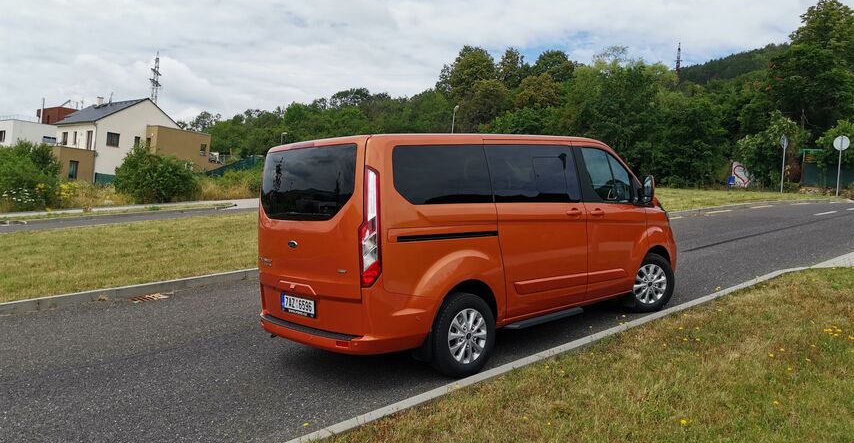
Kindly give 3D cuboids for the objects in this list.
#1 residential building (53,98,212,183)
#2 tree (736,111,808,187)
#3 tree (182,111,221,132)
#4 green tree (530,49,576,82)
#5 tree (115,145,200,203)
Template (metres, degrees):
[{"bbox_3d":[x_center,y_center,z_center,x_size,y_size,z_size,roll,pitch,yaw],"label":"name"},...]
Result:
[{"bbox_3d":[-30.920,-8.002,64.982,10.700,8.900,13.600,5,1,39],"label":"residential building"},{"bbox_3d":[21.540,-4.489,40.000,4.354,4.738,4.300,4,1,28],"label":"tree"},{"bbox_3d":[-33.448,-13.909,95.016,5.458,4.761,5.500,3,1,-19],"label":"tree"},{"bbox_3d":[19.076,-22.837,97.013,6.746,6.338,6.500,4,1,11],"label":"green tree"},{"bbox_3d":[-13.913,-2.417,33.000,4.191,2.983,4.000,3,1,-23],"label":"tree"}]

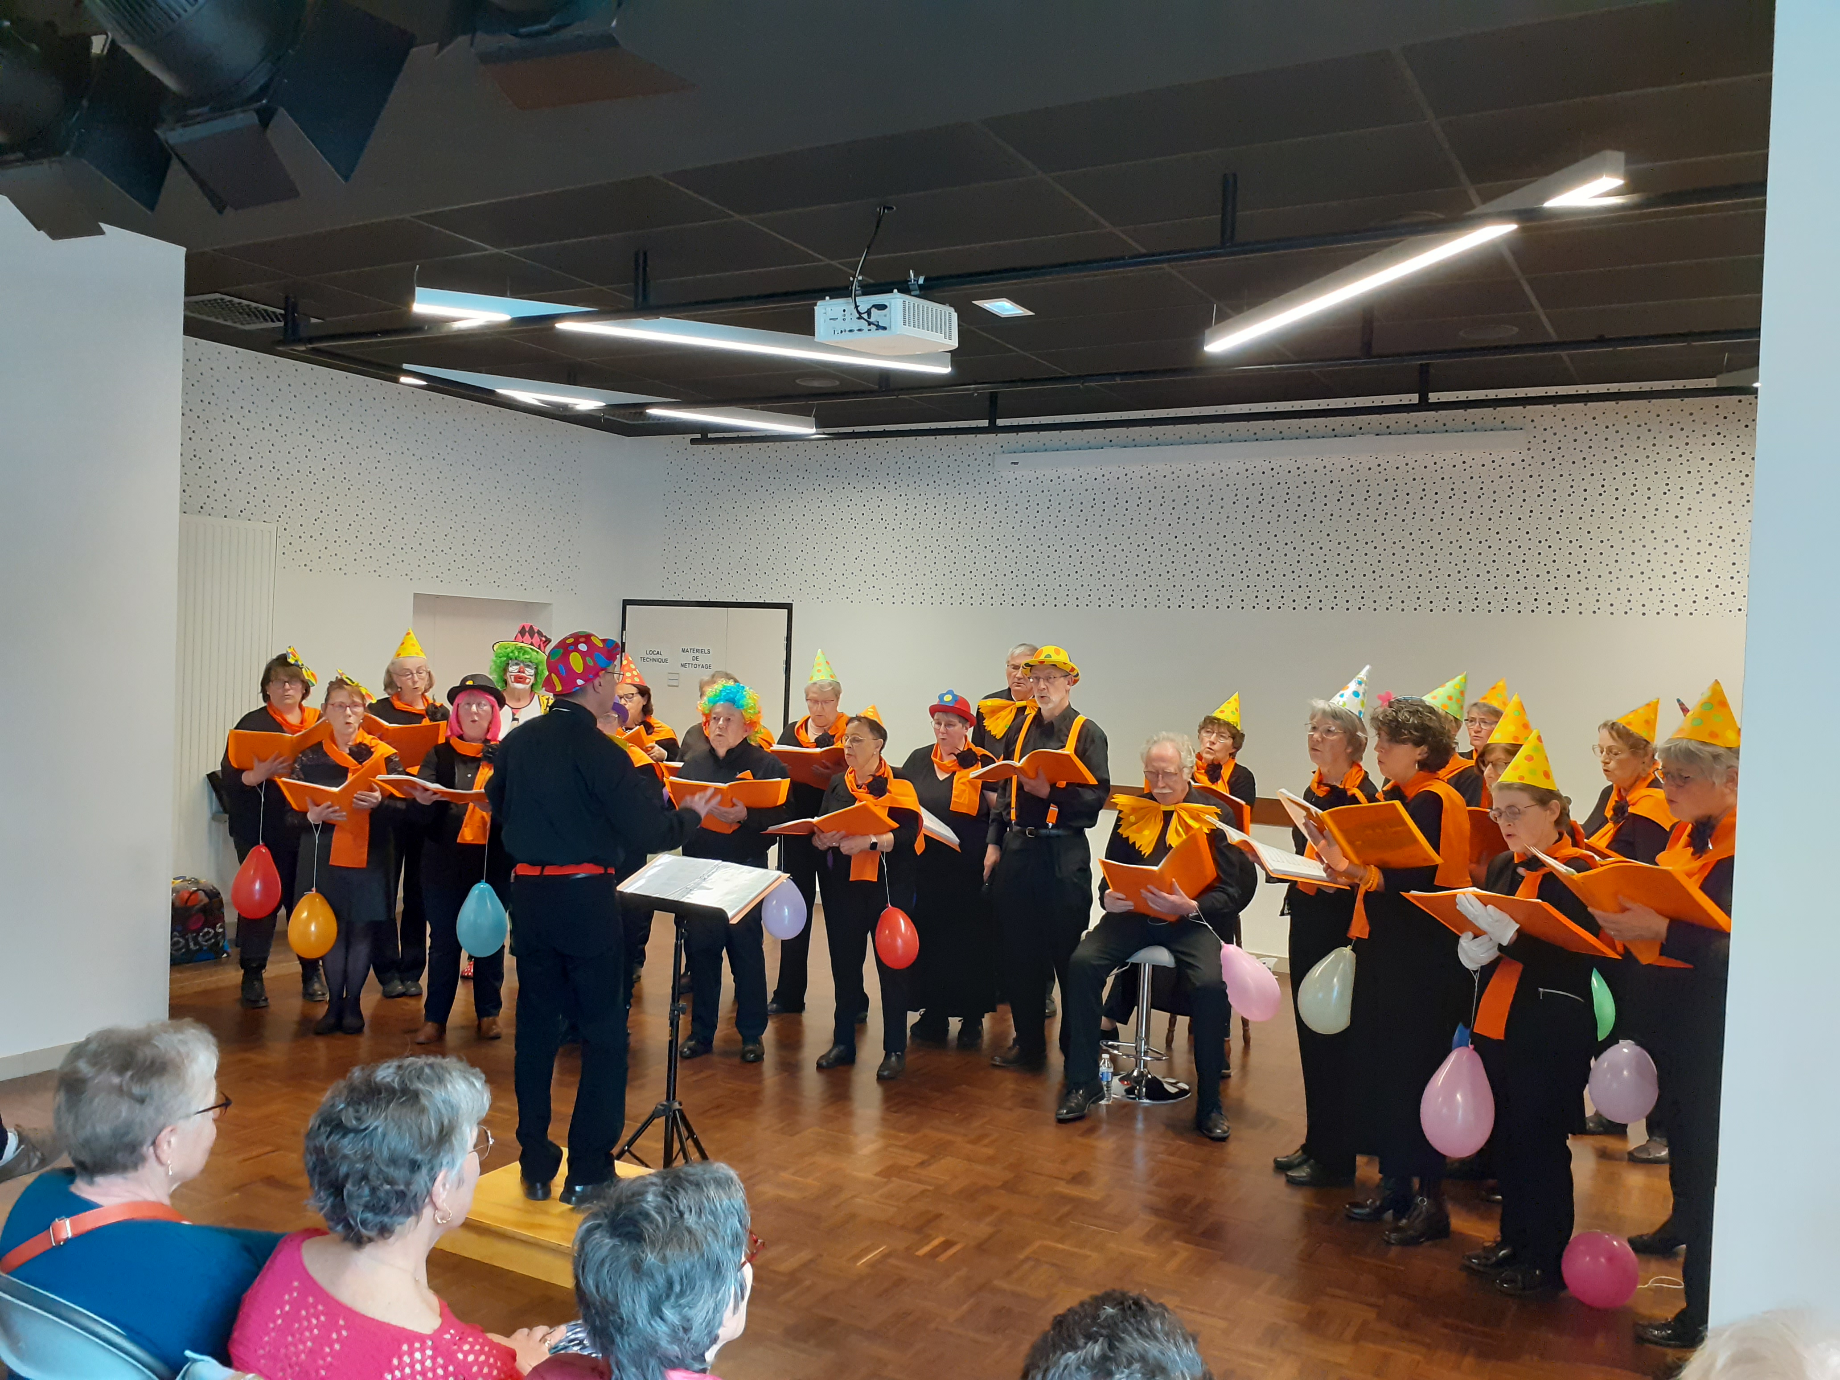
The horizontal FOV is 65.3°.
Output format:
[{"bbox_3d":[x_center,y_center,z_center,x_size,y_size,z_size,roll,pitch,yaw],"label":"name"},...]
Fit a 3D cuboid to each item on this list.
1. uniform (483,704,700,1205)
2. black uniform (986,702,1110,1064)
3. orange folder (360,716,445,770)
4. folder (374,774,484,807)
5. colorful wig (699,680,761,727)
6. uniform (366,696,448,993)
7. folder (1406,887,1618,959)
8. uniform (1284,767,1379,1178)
[{"bbox_3d":[-0.999,0.752,4.326,0.500,1.460,0.460,3,2,37],"label":"uniform"},{"bbox_3d":[0.567,0.853,6.329,0.540,1.560,0.420,3,2,27],"label":"black uniform"},{"bbox_3d":[-2.477,0.250,6.832,0.450,0.290,0.120,-1,42,-5],"label":"orange folder"},{"bbox_3d":[-2.086,0.457,6.240,0.480,0.050,0.310,5,-18,5],"label":"folder"},{"bbox_3d":[-0.822,0.078,6.260,0.255,0.235,0.245,2,1,18],"label":"colorful wig"},{"bbox_3d":[-2.581,0.757,7.200,0.440,1.460,0.320,1,1,-25],"label":"uniform"},{"bbox_3d":[1.579,0.619,3.851,0.310,0.050,0.480,33,-18,-21],"label":"folder"},{"bbox_3d":[1.457,0.984,5.024,0.400,1.420,0.460,1,2,-41],"label":"uniform"}]

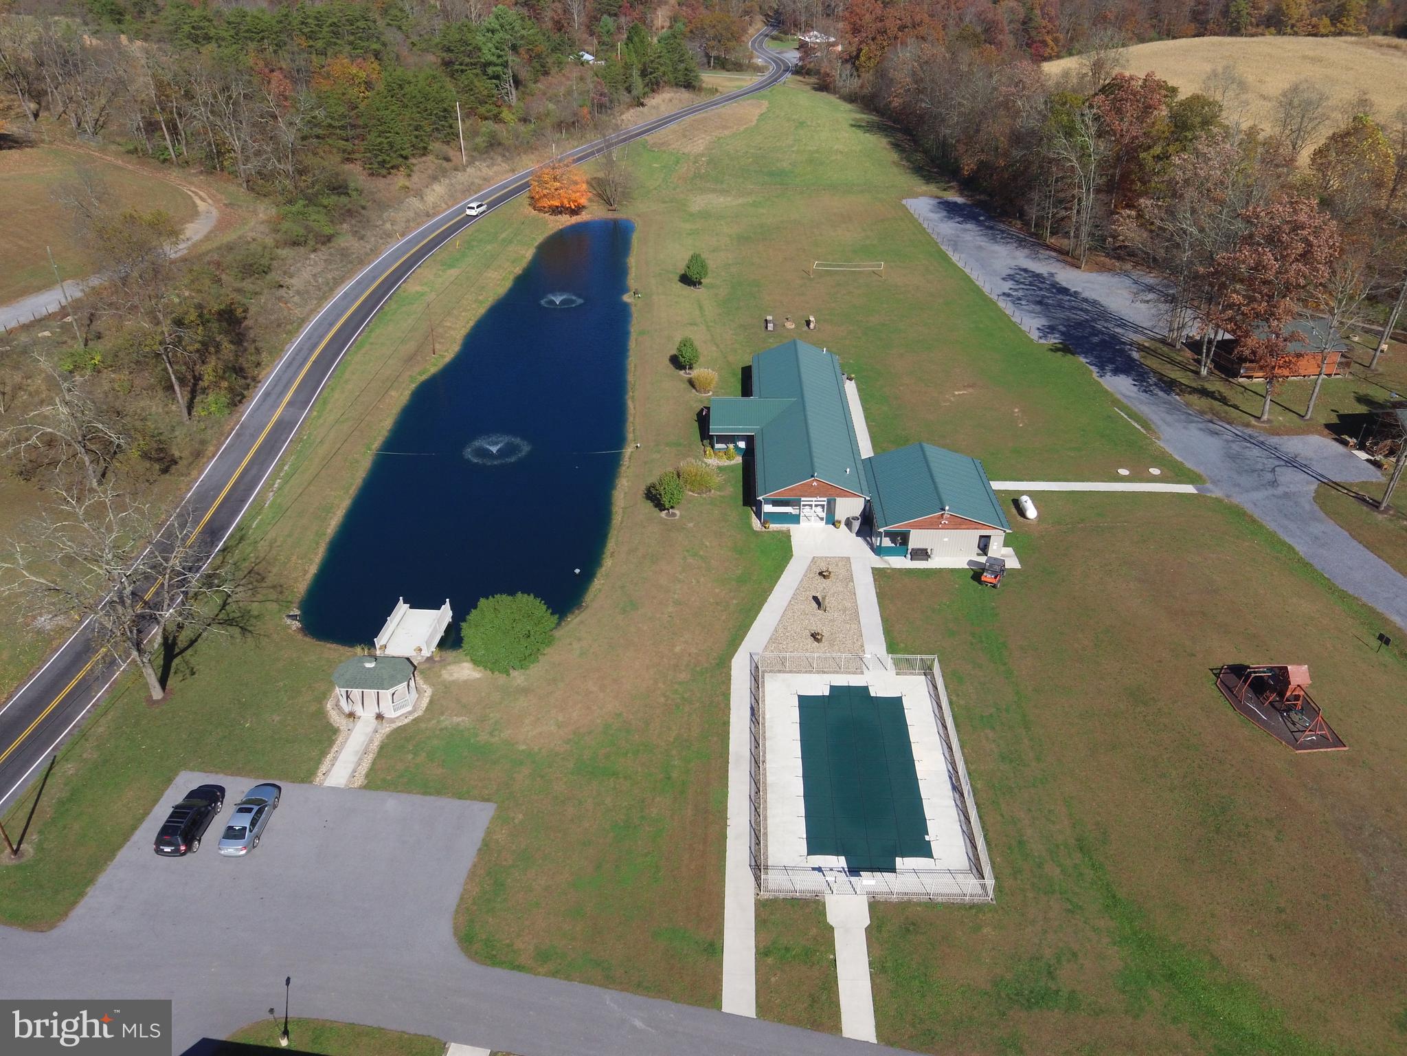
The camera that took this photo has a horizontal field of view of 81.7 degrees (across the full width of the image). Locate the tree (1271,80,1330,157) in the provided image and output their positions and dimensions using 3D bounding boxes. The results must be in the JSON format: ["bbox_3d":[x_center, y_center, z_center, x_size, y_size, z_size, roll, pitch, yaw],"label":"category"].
[{"bbox_3d":[114.284,-78.183,155.212,9.800,14.000,9.800,-1,35,0],"label":"tree"}]

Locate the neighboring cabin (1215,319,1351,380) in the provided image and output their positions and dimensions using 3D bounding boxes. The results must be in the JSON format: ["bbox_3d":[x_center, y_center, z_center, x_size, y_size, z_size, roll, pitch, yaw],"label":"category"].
[{"bbox_3d":[66.483,-20.997,93.716,12.300,5.000,7.000,-1,35,1],"label":"neighboring cabin"}]

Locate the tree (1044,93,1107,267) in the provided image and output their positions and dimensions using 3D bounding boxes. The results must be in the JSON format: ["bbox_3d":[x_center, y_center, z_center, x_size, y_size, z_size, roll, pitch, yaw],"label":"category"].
[{"bbox_3d":[55.304,-51.900,123.063,7.760,24.750,7.760,-2,36,0],"label":"tree"}]

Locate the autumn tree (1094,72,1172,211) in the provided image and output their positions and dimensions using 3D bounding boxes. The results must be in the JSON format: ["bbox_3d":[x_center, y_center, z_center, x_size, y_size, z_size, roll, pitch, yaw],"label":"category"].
[{"bbox_3d":[69.942,-62.438,132.112,11.500,20.000,11.500,-1,35,0],"label":"autumn tree"}]

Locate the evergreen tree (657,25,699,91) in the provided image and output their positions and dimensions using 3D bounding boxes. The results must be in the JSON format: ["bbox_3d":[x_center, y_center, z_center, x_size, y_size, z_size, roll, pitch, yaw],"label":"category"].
[{"bbox_3d":[-7.980,-144.830,251.118,12.500,17.000,12.000,-1,35,0],"label":"evergreen tree"}]

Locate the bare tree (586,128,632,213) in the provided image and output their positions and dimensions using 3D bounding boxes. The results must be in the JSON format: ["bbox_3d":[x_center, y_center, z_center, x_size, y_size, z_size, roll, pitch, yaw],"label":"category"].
[{"bbox_3d":[-17.170,-64.965,148.505,8.000,13.200,8.000,-1,35,0],"label":"bare tree"}]

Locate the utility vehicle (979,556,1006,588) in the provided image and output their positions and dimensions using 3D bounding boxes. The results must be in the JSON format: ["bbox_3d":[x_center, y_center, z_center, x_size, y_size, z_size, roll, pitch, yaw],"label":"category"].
[{"bbox_3d":[23.784,3.409,66.561,1.500,1.950,2.850,13,38,20],"label":"utility vehicle"}]

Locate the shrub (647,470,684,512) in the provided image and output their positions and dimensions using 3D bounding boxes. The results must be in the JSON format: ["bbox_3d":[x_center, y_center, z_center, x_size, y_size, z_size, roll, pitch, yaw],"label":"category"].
[{"bbox_3d":[-2.909,-3.085,74.621,2.280,4.430,2.280,-2,36,0],"label":"shrub"}]

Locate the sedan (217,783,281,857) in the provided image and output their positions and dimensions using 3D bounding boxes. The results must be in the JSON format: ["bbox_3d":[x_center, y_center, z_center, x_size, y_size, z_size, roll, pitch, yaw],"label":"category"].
[{"bbox_3d":[-27.082,17.390,48.416,1.830,1.450,4.800,0,35,1],"label":"sedan"}]

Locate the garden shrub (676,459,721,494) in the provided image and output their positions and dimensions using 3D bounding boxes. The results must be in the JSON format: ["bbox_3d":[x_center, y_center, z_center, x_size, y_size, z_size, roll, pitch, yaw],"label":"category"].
[{"bbox_3d":[-0.454,-4.919,79.178,3.700,2.100,3.700,-2,36,0],"label":"garden shrub"}]

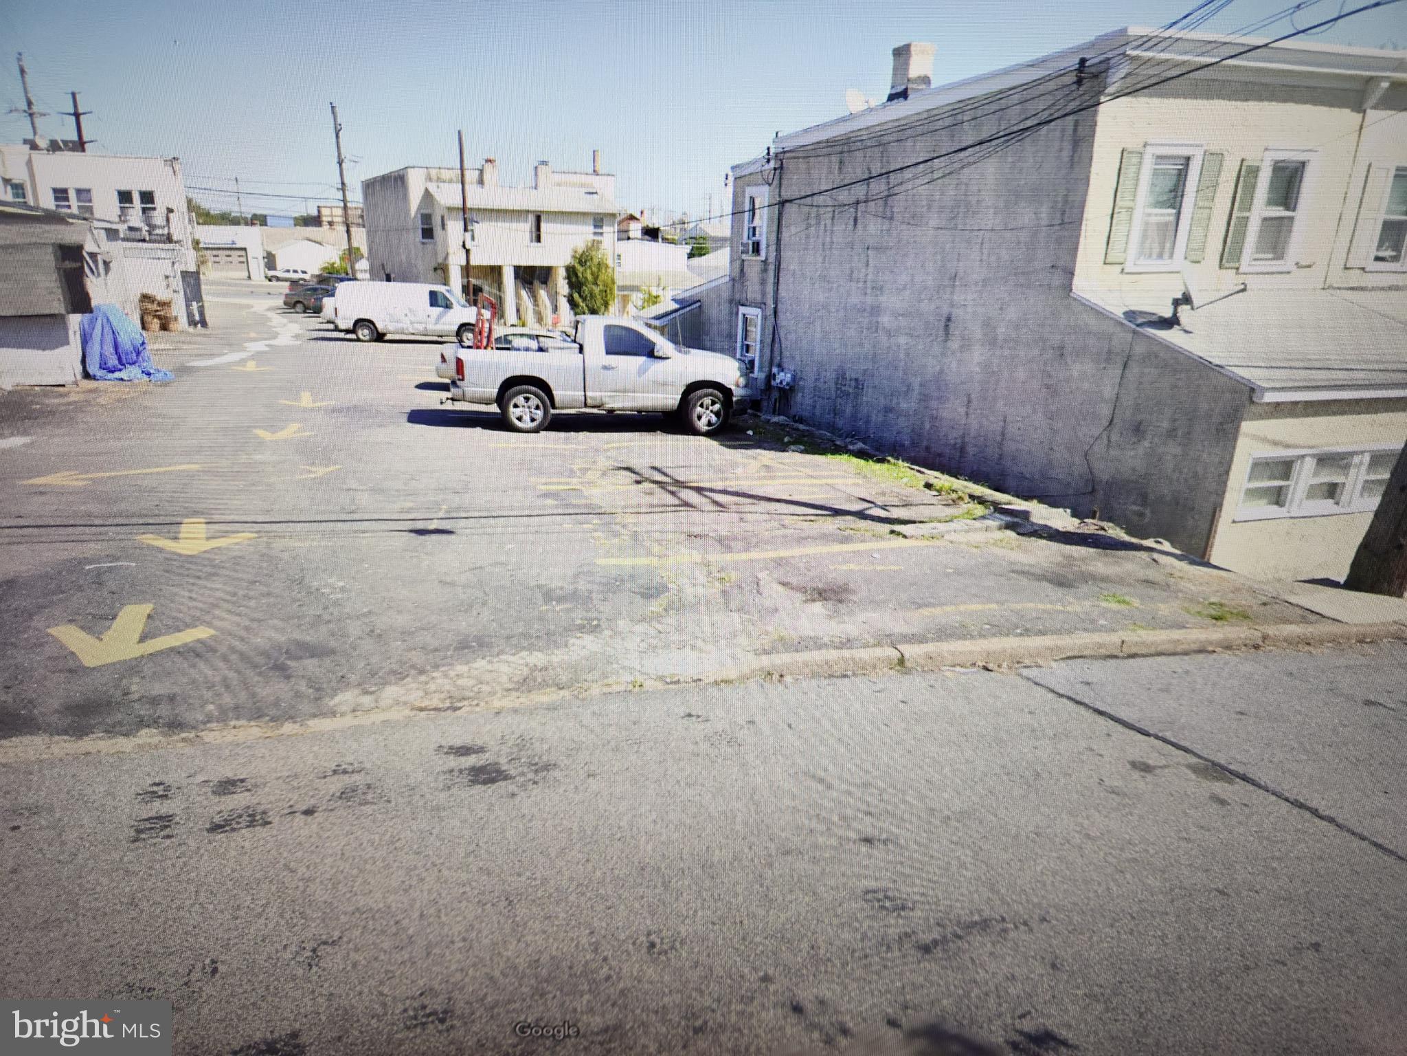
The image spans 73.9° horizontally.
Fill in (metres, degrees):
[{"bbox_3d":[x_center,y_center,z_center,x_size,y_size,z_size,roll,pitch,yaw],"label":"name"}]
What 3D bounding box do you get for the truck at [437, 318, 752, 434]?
[{"bbox_3d":[-1.747,-2.757,16.598,5.250,1.920,2.030,-2,18,-10],"label":"truck"}]

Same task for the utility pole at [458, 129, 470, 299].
[{"bbox_3d":[-9.699,-12.046,38.276,0.250,7.900,0.250,-2,18,-9],"label":"utility pole"}]

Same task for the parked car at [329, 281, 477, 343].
[{"bbox_3d":[-10.143,-7.672,33.367,5.500,2.100,2.030,1,18,-1],"label":"parked car"}]

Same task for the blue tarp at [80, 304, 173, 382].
[{"bbox_3d":[-12.807,-4.192,20.912,1.750,1.600,1.200,-2,18,-9],"label":"blue tarp"}]

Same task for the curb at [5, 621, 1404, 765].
[{"bbox_3d":[0.750,0.920,6.100,9.600,0.180,0.300,-2,19,-12],"label":"curb"}]

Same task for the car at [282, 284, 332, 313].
[{"bbox_3d":[-20.110,-12.389,50.479,4.850,1.460,1.850,0,18,-4],"label":"car"}]

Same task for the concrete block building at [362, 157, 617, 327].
[{"bbox_3d":[-12.038,-15.865,51.748,8.800,7.700,15.000,-9,21,-28],"label":"concrete block building"}]

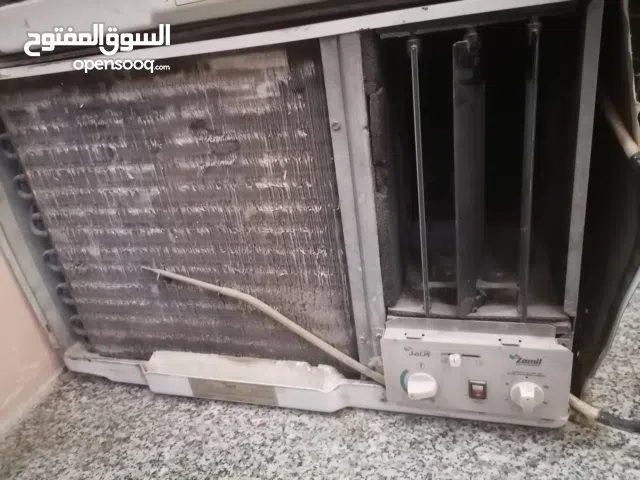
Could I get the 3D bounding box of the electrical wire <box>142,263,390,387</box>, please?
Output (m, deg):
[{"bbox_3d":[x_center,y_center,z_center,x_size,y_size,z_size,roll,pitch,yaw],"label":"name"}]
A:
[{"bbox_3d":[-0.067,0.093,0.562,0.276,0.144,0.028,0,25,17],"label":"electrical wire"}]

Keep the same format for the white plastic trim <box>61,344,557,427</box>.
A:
[{"bbox_3d":[-0.058,0.166,0.592,0.635,0.042,0.048,0,25,17],"label":"white plastic trim"}]

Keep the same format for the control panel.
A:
[{"bbox_3d":[0.155,0.135,0.506,0.180,0.094,0.046,0,25,17],"label":"control panel"}]

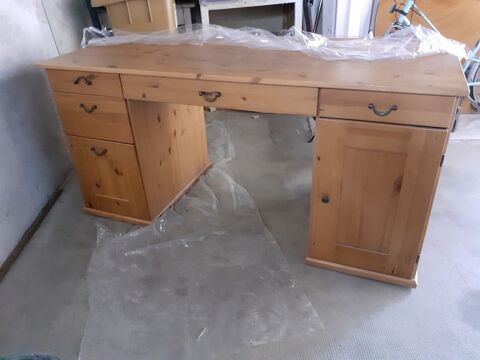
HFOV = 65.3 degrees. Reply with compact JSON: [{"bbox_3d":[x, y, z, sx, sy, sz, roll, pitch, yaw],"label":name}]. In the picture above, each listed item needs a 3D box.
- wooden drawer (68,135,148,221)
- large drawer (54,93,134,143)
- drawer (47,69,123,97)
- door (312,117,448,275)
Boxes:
[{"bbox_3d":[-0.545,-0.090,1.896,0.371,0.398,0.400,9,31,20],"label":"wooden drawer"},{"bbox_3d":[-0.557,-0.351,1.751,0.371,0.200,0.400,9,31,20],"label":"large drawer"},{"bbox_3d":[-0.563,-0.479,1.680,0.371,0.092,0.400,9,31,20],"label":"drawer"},{"bbox_3d":[0.445,0.083,1.308,0.387,0.589,0.040,9,31,20],"label":"door"}]

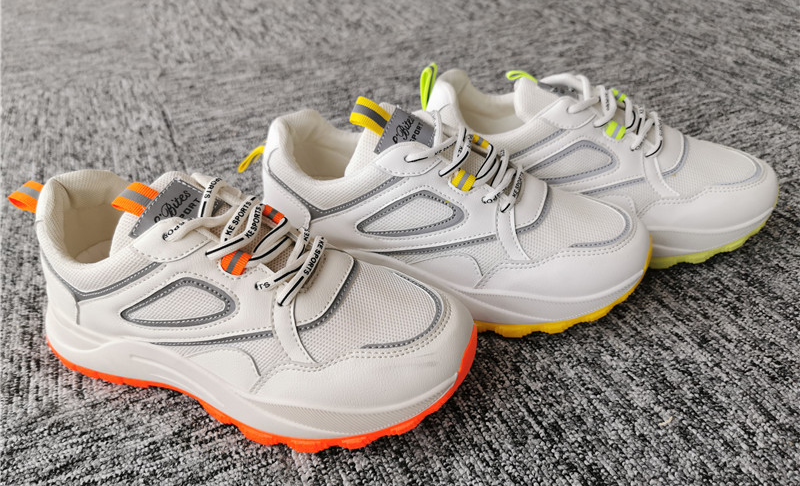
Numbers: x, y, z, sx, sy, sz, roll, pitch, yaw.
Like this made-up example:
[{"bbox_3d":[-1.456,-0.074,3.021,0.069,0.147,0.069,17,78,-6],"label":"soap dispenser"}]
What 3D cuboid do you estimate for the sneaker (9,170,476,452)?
[{"bbox_3d":[-0.095,0.023,0.344,0.278,0.115,0.105,7,35,13],"label":"sneaker"}]

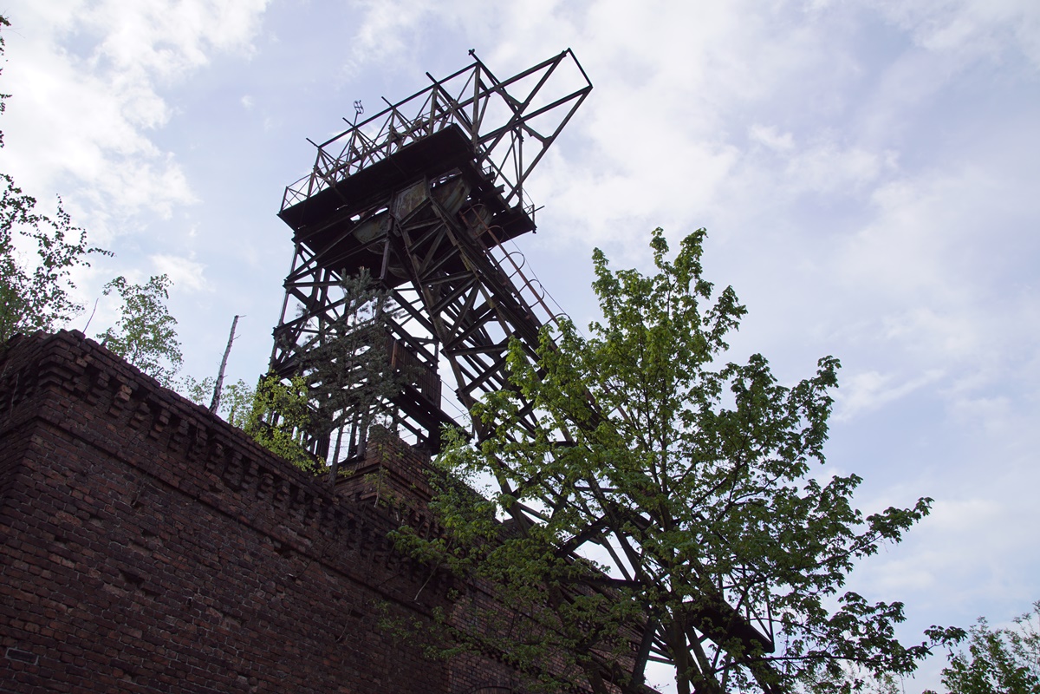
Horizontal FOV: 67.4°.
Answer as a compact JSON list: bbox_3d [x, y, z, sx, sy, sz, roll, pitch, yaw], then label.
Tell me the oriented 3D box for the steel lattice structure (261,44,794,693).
[{"bbox_3d":[-0.544,1.355,18.196,13.748,23.186,7.488,-20,-41,23],"label":"steel lattice structure"}]

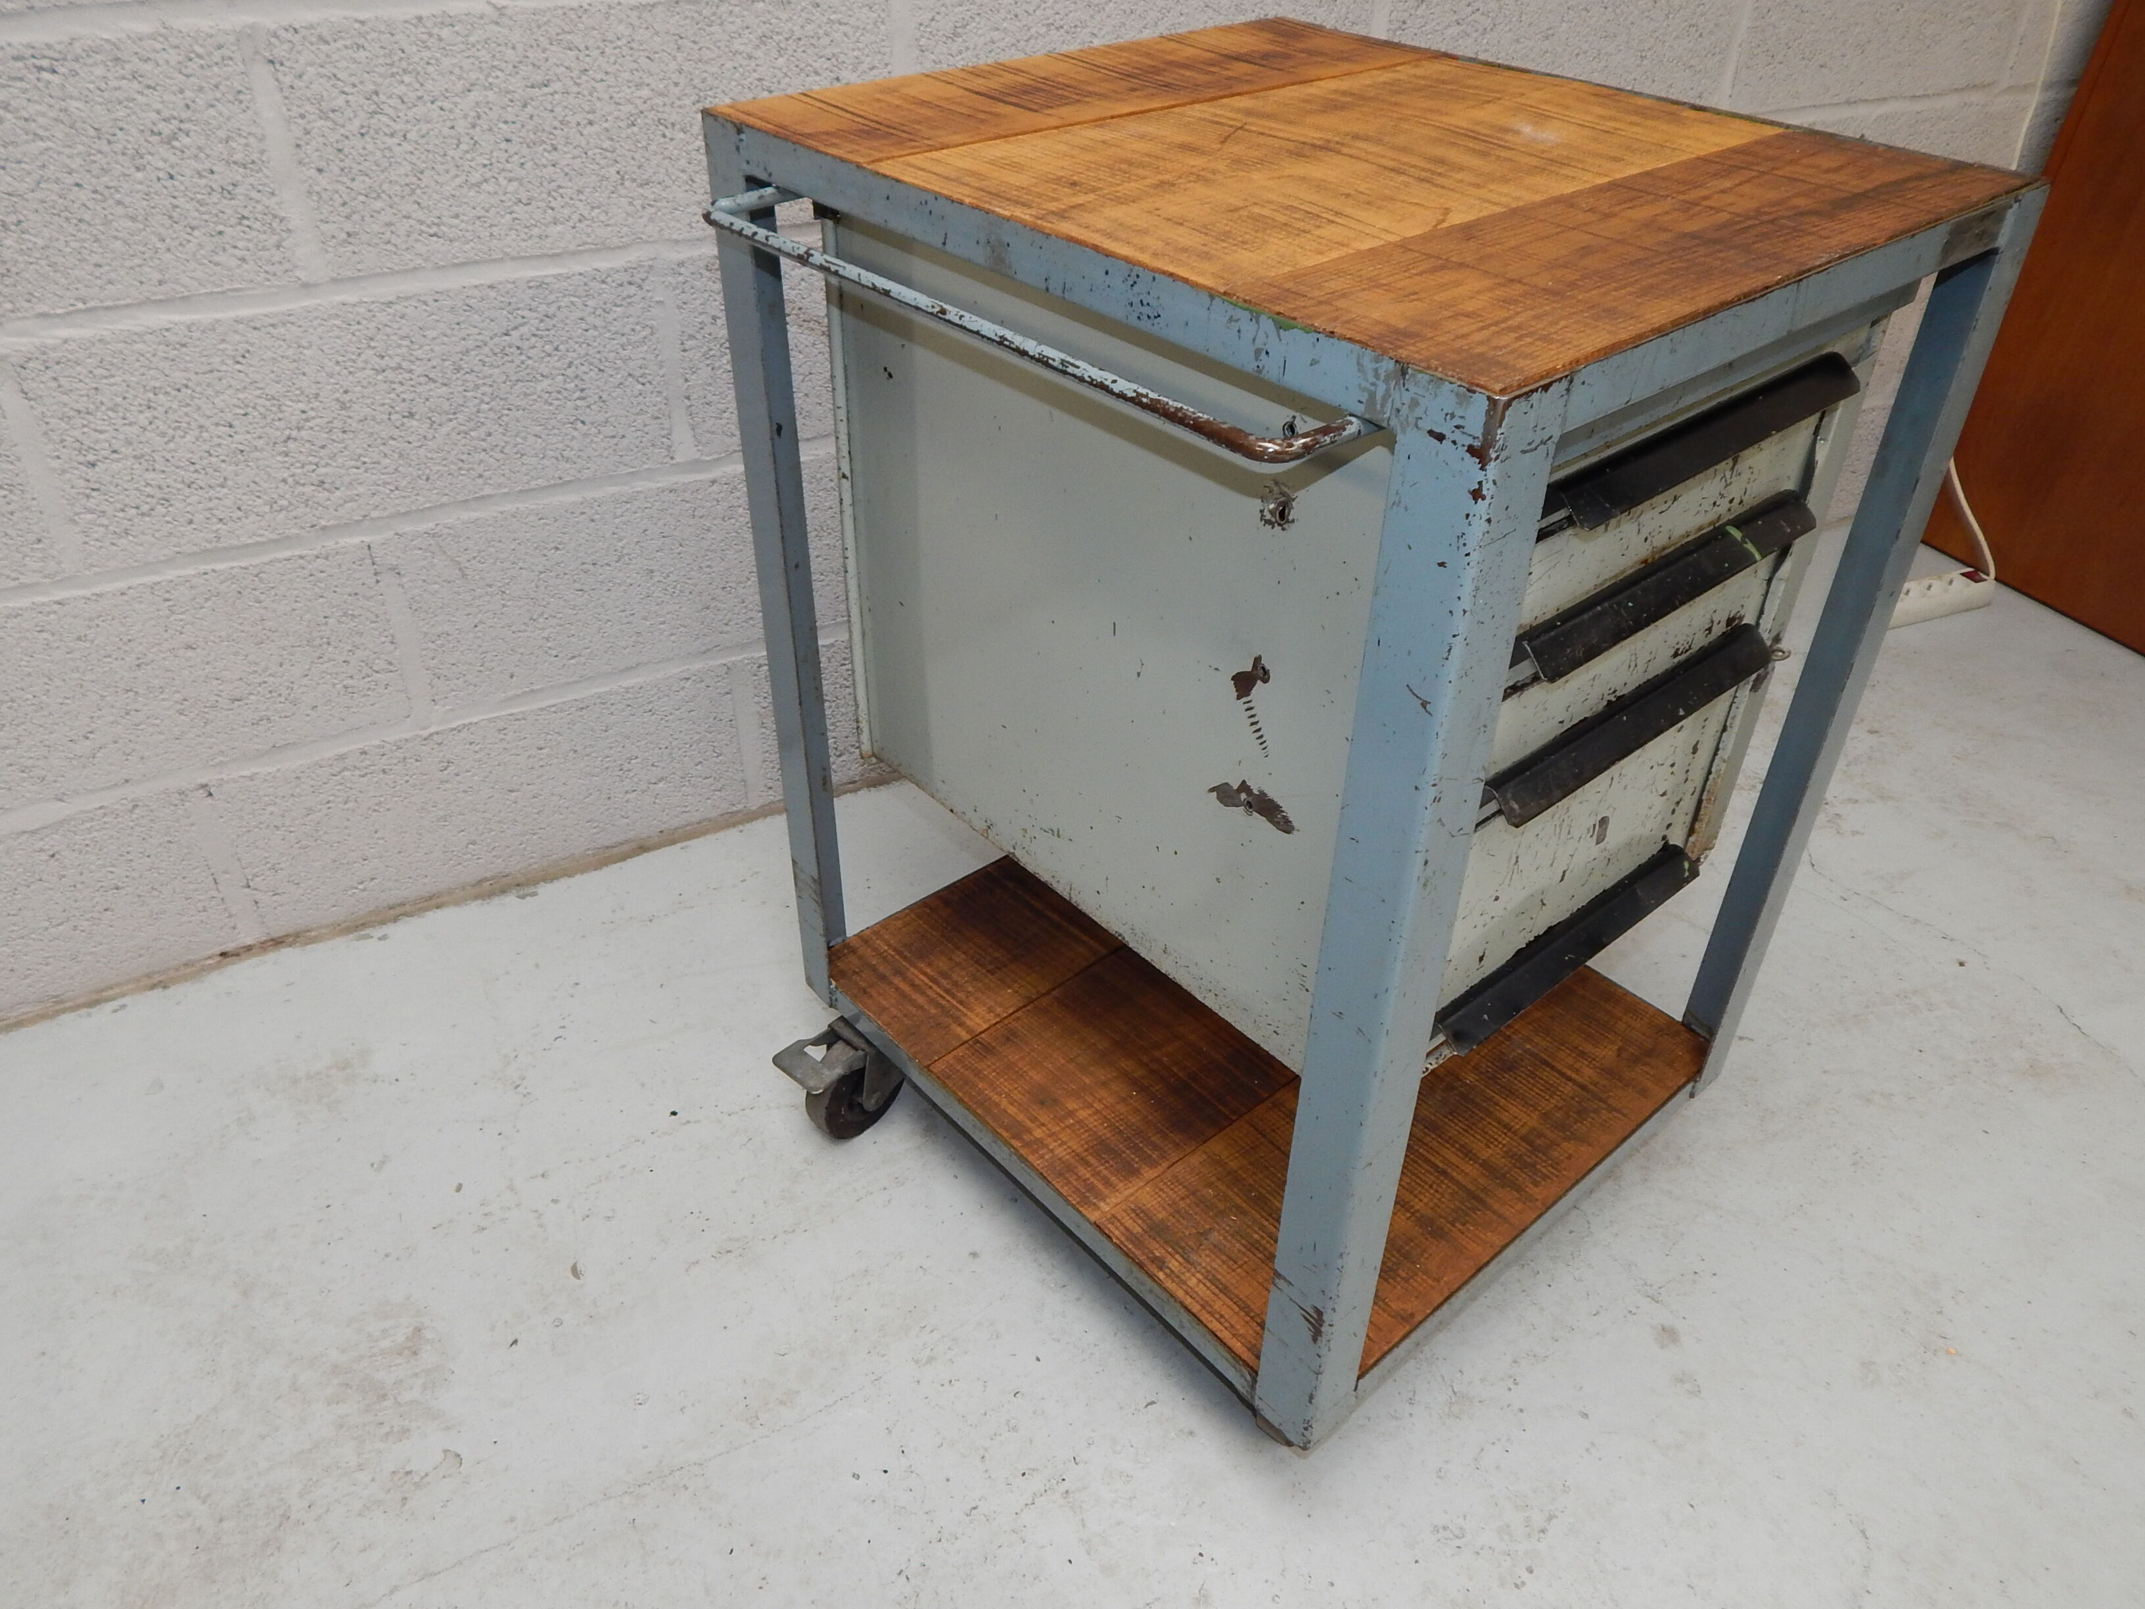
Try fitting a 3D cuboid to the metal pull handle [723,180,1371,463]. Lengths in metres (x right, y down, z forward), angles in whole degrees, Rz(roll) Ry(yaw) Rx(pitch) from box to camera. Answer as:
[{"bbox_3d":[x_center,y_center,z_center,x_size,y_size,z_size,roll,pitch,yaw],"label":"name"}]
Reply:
[{"bbox_3d":[-0.042,-0.239,0.742,0.055,0.012,0.443,-27,45,-32],"label":"metal pull handle"}]

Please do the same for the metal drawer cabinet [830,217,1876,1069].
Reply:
[{"bbox_3d":[0.159,-0.162,1.060,0.392,0.406,0.536,-27,45,-33],"label":"metal drawer cabinet"}]

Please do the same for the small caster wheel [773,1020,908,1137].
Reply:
[{"bbox_3d":[-0.186,0.227,1.306,0.059,0.101,0.112,28,44,31],"label":"small caster wheel"}]

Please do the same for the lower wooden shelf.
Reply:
[{"bbox_3d":[0.146,0.171,1.269,0.486,0.025,0.560,-27,45,-32],"label":"lower wooden shelf"}]

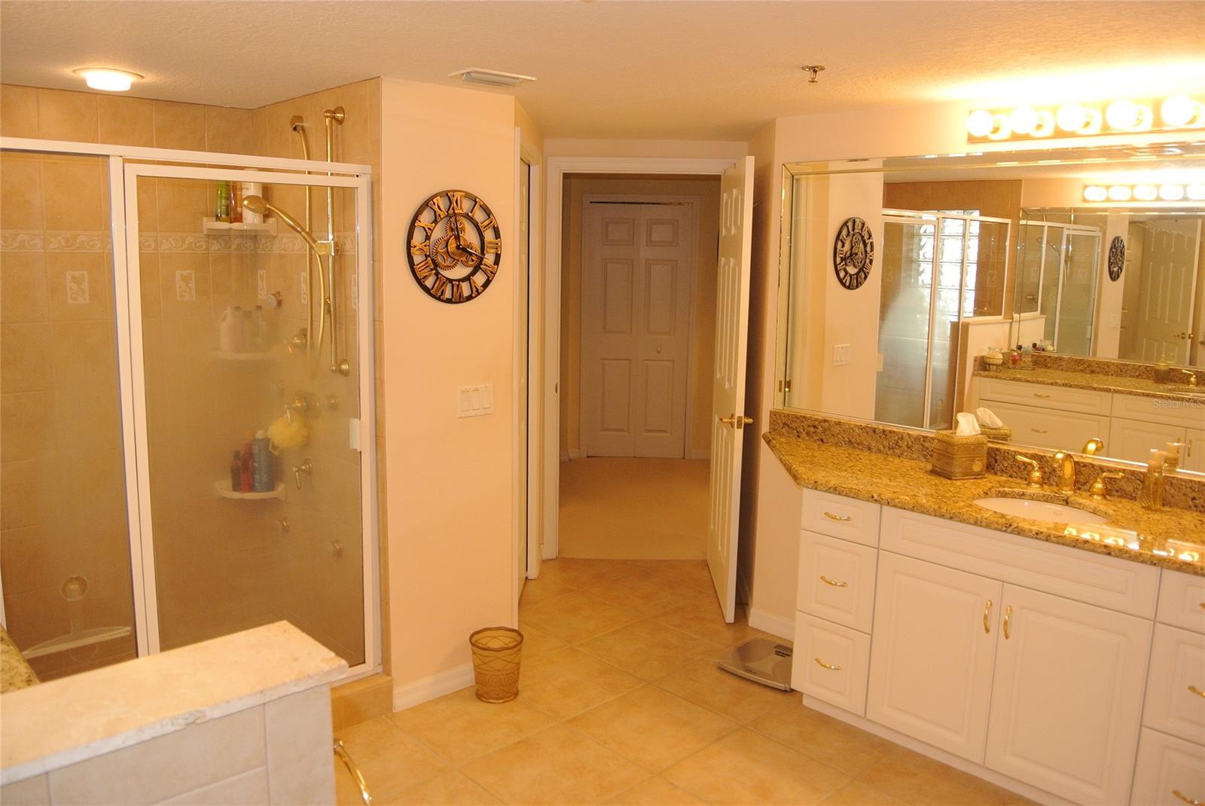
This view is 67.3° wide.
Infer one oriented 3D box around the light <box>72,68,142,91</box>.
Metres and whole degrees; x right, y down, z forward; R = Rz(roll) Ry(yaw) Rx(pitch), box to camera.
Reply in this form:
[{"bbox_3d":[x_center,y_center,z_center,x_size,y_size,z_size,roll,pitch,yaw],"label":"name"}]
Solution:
[{"bbox_3d":[-1.609,-1.050,2.955,0.207,0.042,0.207,-8,13,-44],"label":"light"}]

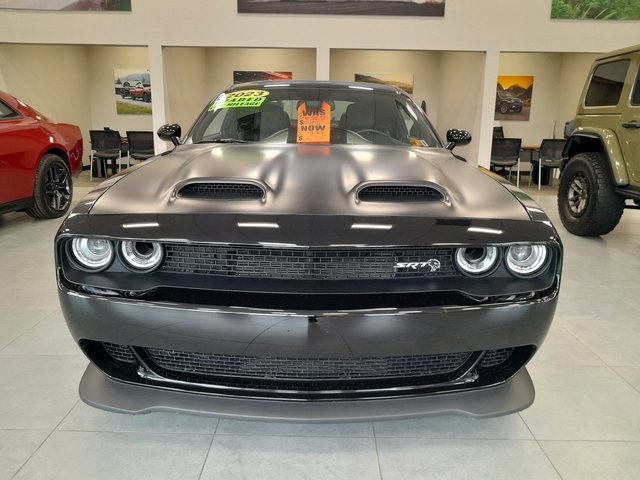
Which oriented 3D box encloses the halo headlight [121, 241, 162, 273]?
[{"bbox_3d":[-0.604,0.053,1.694,0.147,0.143,0.075,1,13,0],"label":"halo headlight"}]

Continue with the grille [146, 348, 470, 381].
[{"bbox_3d":[-0.039,0.460,1.843,1.170,0.140,0.120,1,13,0],"label":"grille"}]

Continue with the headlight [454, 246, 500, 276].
[{"bbox_3d":[0.567,0.064,1.798,0.150,0.137,0.085,1,14,0],"label":"headlight"}]

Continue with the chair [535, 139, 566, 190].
[{"bbox_3d":[3.929,-1.271,8.424,0.560,0.830,0.570,1,14,0],"label":"chair"}]

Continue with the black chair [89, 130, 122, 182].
[{"bbox_3d":[-3.861,-1.511,9.136,0.540,0.870,0.550,1,13,0],"label":"black chair"}]

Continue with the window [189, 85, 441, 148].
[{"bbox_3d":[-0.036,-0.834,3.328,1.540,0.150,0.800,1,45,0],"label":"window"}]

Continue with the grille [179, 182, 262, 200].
[{"bbox_3d":[-0.403,-0.199,2.044,0.345,0.075,0.080,1,13,0],"label":"grille"}]

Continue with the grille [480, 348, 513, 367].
[{"bbox_3d":[0.679,0.451,1.915,0.125,0.080,0.050,1,14,0],"label":"grille"}]

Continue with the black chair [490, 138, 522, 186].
[{"bbox_3d":[3.173,-1.357,8.712,0.560,0.830,0.570,1,14,0],"label":"black chair"}]

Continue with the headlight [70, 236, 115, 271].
[{"bbox_3d":[-0.784,0.040,1.724,0.147,0.143,0.075,1,13,0],"label":"headlight"}]

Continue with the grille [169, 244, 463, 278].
[{"bbox_3d":[-0.039,0.062,1.760,1.040,0.120,0.125,1,14,0],"label":"grille"}]

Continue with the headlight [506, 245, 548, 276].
[{"bbox_3d":[0.761,0.065,1.827,0.150,0.137,0.085,1,14,0],"label":"headlight"}]

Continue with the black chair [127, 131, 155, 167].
[{"bbox_3d":[-3.012,-1.472,8.727,0.560,0.830,0.570,1,14,0],"label":"black chair"}]

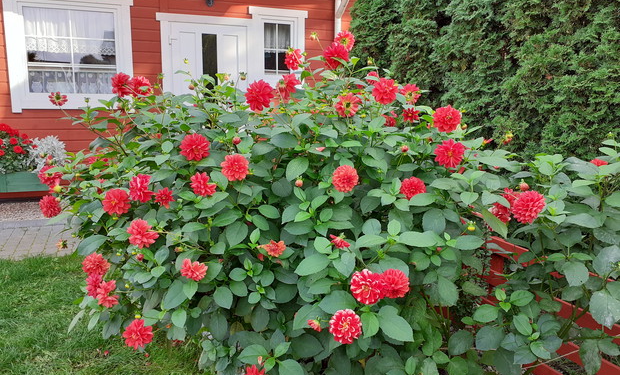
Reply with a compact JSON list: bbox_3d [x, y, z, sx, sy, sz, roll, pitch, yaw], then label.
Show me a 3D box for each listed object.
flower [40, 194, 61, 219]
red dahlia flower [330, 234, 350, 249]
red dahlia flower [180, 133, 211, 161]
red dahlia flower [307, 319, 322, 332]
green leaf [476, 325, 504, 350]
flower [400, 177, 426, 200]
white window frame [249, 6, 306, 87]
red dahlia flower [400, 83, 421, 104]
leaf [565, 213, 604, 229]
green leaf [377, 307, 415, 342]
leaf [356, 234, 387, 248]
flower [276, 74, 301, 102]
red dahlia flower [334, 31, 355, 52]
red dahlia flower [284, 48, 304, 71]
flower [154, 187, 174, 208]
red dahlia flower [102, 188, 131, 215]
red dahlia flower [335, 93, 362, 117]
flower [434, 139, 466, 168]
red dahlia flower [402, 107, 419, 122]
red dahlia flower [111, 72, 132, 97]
[{"bbox_3d":[-1.116,0.082,2.080,0.095,0.095,0.070,4,7,20],"label":"flower"},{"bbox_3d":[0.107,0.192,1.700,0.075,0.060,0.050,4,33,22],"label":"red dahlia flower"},{"bbox_3d":[-0.407,-0.142,1.720,0.105,0.102,0.060,1,9,5],"label":"red dahlia flower"},{"bbox_3d":[0.013,0.391,1.372,0.032,0.044,0.043,-47,32,-22],"label":"red dahlia flower"},{"bbox_3d":[0.641,0.540,1.728,0.123,0.021,0.091,-38,58,-24],"label":"green leaf"},{"bbox_3d":[0.354,0.007,1.652,0.089,0.089,0.056,2,-14,6],"label":"flower"},{"bbox_3d":[-0.402,-1.838,6.472,0.813,1.071,0.100,-3,10,-20],"label":"white window frame"},{"bbox_3d":[0.393,-0.373,1.920,0.090,0.085,0.050,-2,15,-11],"label":"red dahlia flower"},{"bbox_3d":[0.848,0.105,1.500,0.117,0.018,0.060,0,19,10],"label":"leaf"},{"bbox_3d":[0.277,0.436,1.550,0.140,0.020,0.085,33,61,17],"label":"green leaf"},{"bbox_3d":[0.214,0.184,1.680,0.104,0.022,0.060,-6,37,-9],"label":"leaf"},{"bbox_3d":[-0.082,-0.383,1.850,0.065,0.100,0.098,8,4,-28],"label":"flower"},{"bbox_3d":[0.139,-0.586,1.922,0.082,0.086,0.048,1,12,3],"label":"red dahlia flower"},{"bbox_3d":[-0.064,-0.524,1.980,0.083,0.065,0.092,2,48,6],"label":"red dahlia flower"},{"bbox_3d":[-0.542,0.037,1.800,0.073,0.073,0.032,-1,-6,-9],"label":"flower"},{"bbox_3d":[-0.712,0.055,1.780,0.102,0.100,0.060,4,4,20],"label":"red dahlia flower"},{"bbox_3d":[0.143,-0.308,1.814,0.097,0.093,0.053,1,12,6],"label":"red dahlia flower"},{"bbox_3d":[0.492,-0.119,1.700,0.107,0.105,0.058,3,-1,16],"label":"flower"},{"bbox_3d":[0.395,-0.284,1.880,0.069,0.060,0.030,1,-9,6],"label":"red dahlia flower"},{"bbox_3d":[-0.791,-0.432,2.030,0.062,0.105,0.100,0,7,39],"label":"red dahlia flower"}]

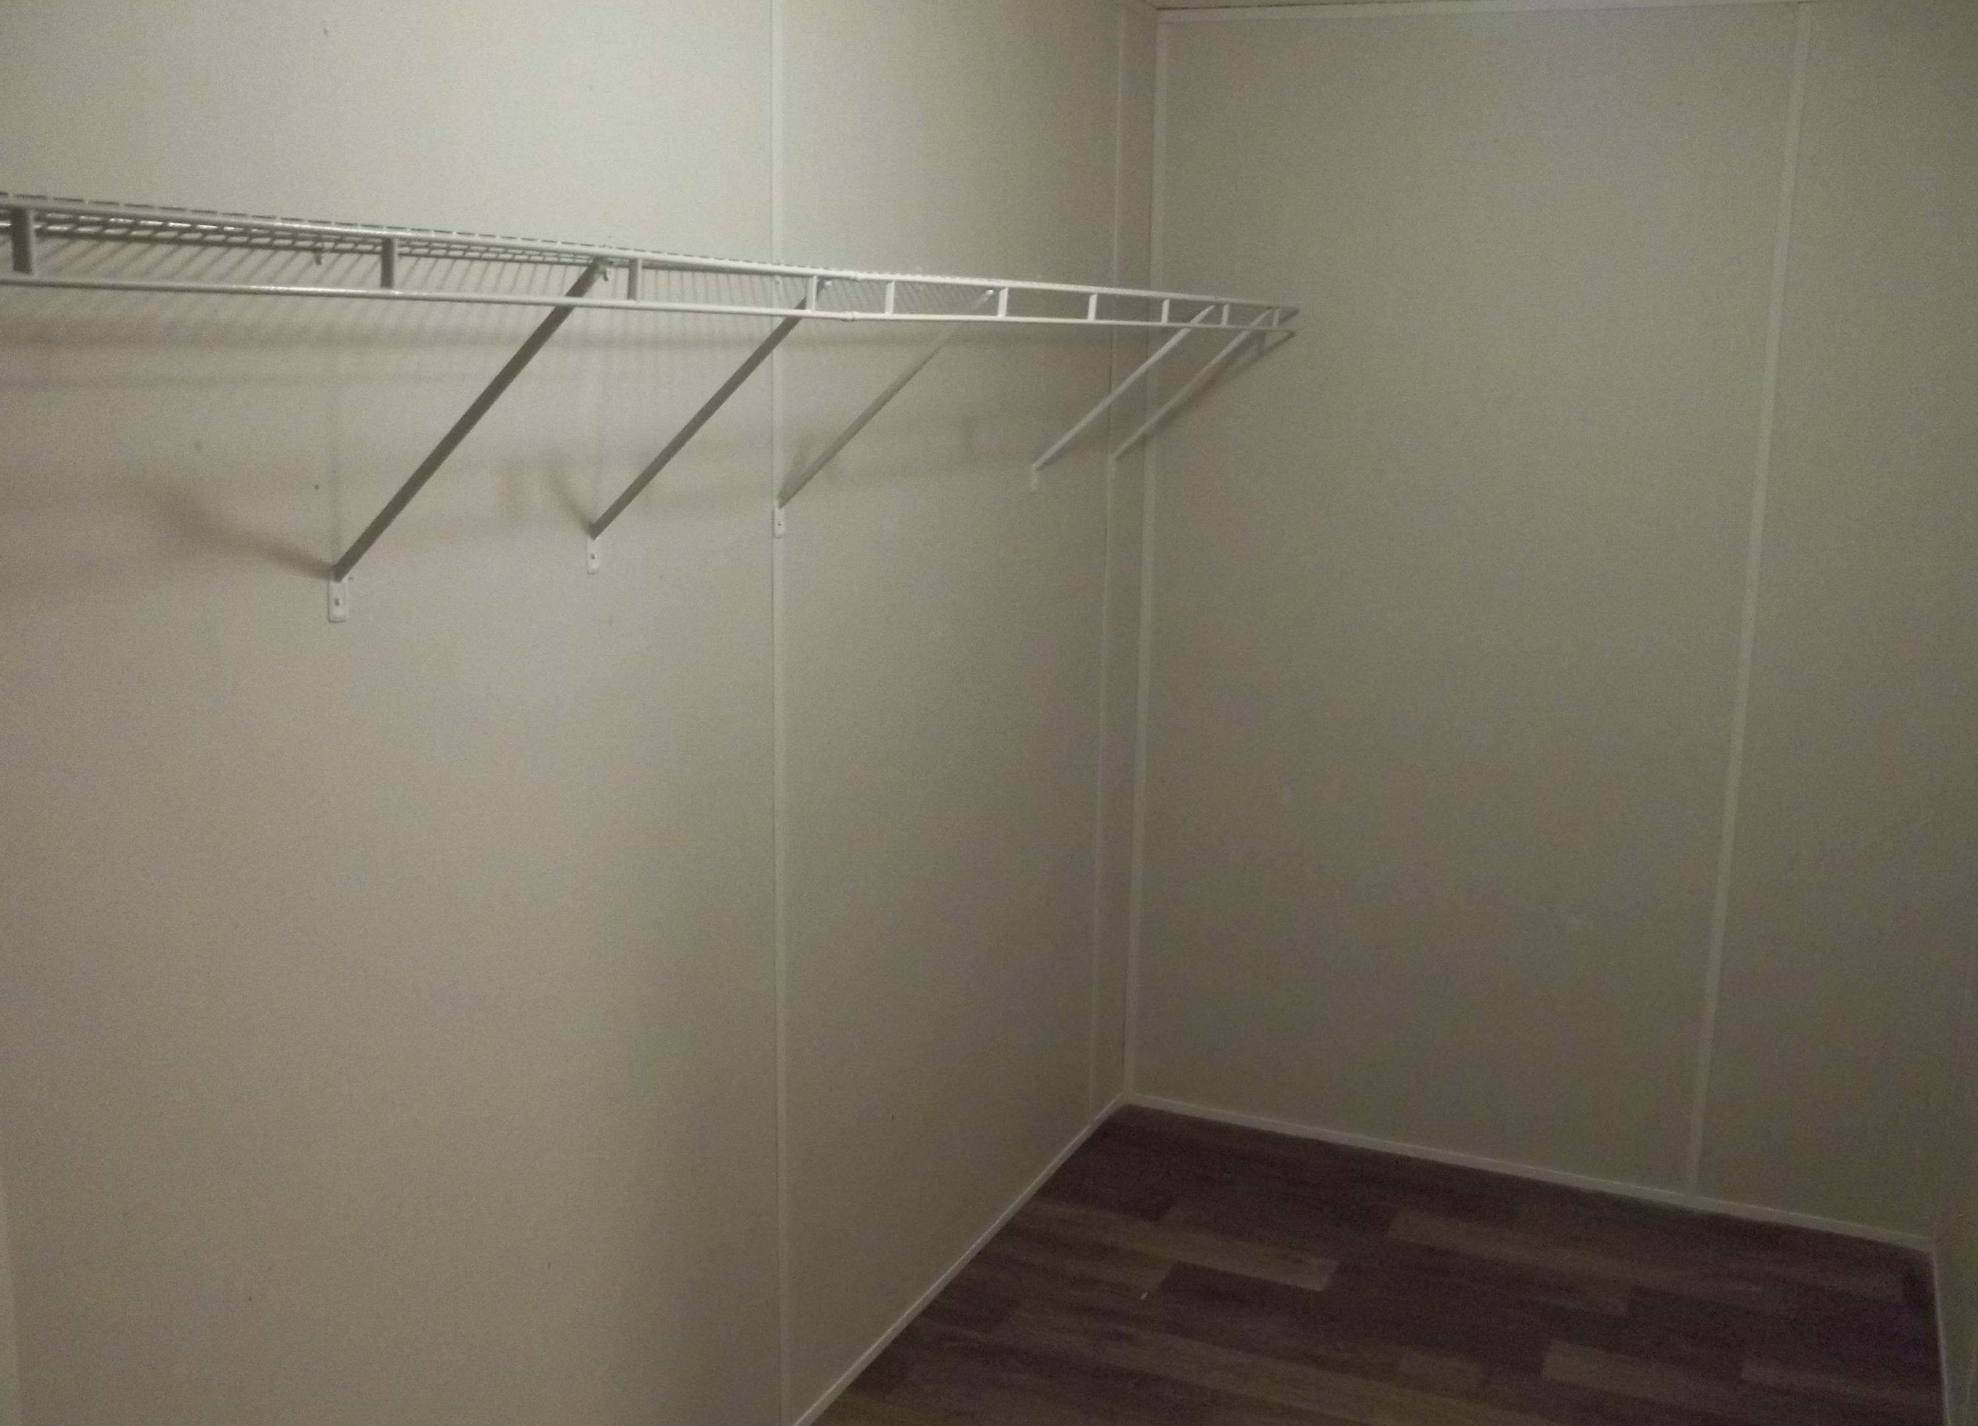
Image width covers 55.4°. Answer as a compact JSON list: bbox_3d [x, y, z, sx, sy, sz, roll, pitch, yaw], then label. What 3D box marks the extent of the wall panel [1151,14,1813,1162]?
[{"bbox_3d":[0.836,-0.195,3.593,1.111,2.149,0.018,6,12,24],"label":"wall panel"}]

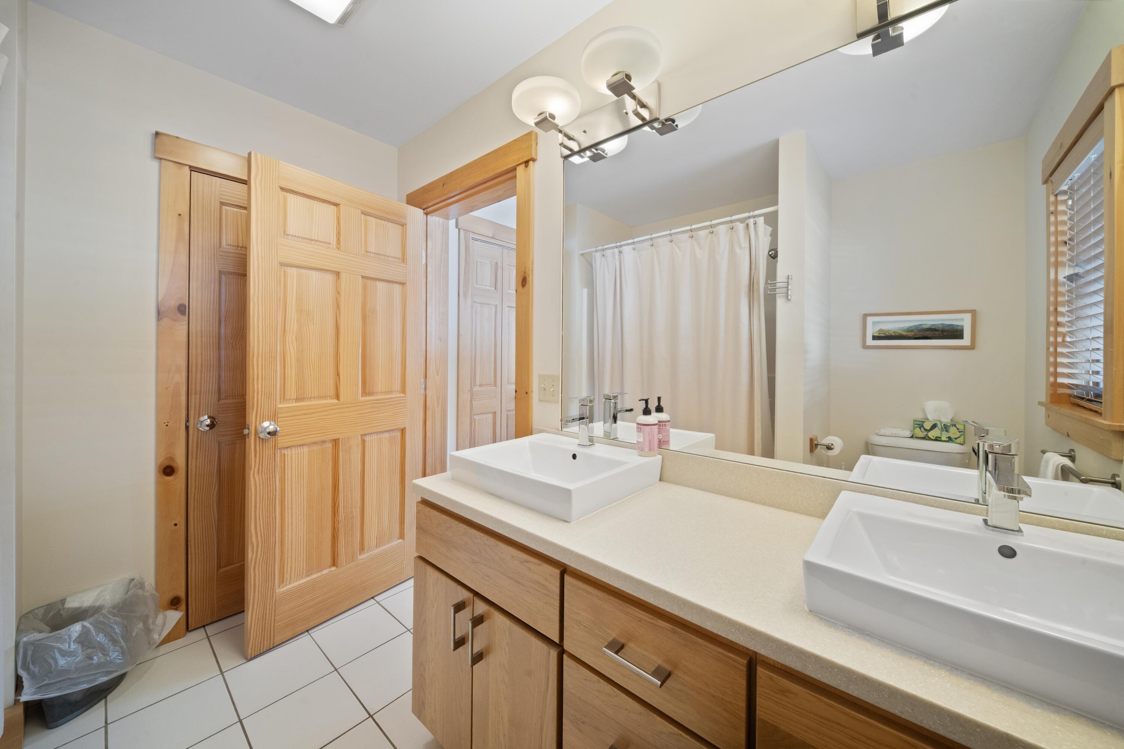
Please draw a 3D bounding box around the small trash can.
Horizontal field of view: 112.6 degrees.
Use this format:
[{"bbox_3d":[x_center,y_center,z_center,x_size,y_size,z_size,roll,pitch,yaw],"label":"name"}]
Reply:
[{"bbox_3d":[-1.776,1.024,1.406,0.267,0.325,0.315,2,1,41],"label":"small trash can"}]

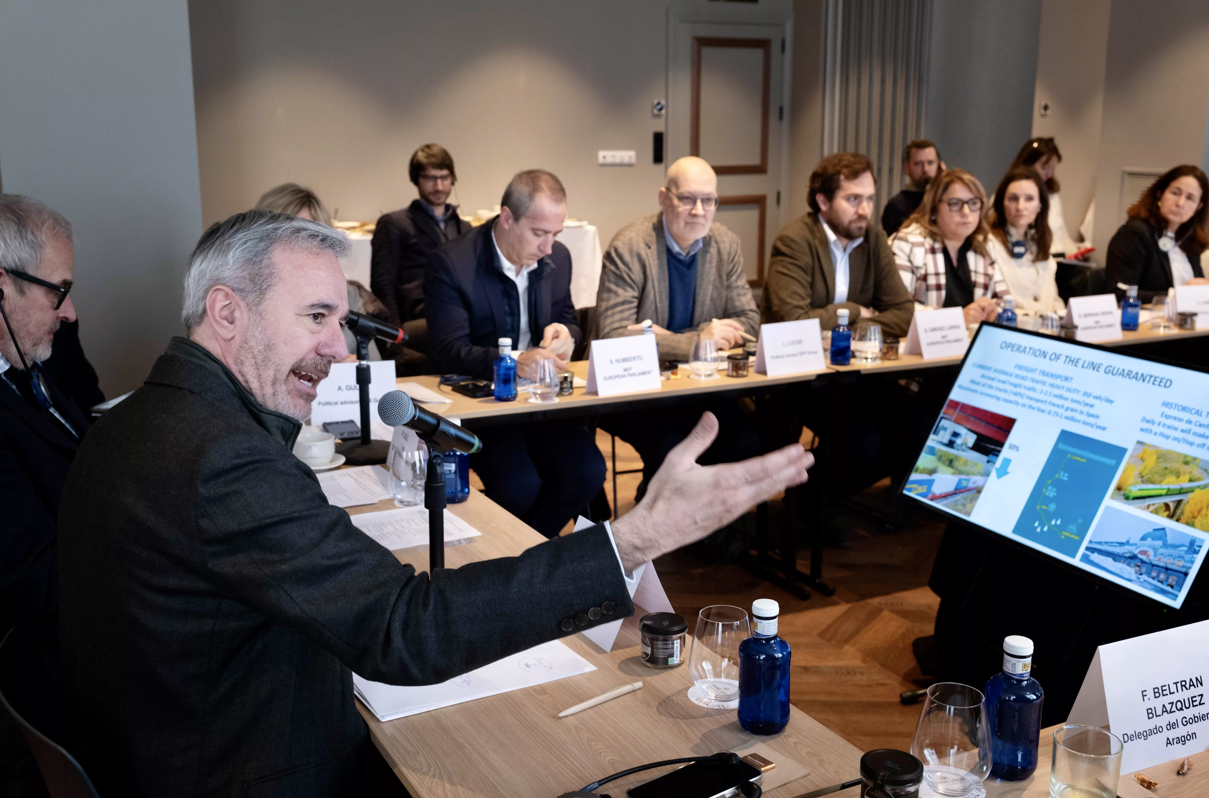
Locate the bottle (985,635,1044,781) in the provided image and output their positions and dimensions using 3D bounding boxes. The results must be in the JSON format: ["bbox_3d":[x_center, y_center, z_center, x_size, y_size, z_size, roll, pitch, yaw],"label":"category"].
[{"bbox_3d":[0.472,0.353,1.427,0.064,0.163,0.064,0,13,0],"label":"bottle"}]

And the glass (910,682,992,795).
[{"bbox_3d":[0.398,0.390,1.420,0.089,0.112,0.089,0,13,0],"label":"glass"}]

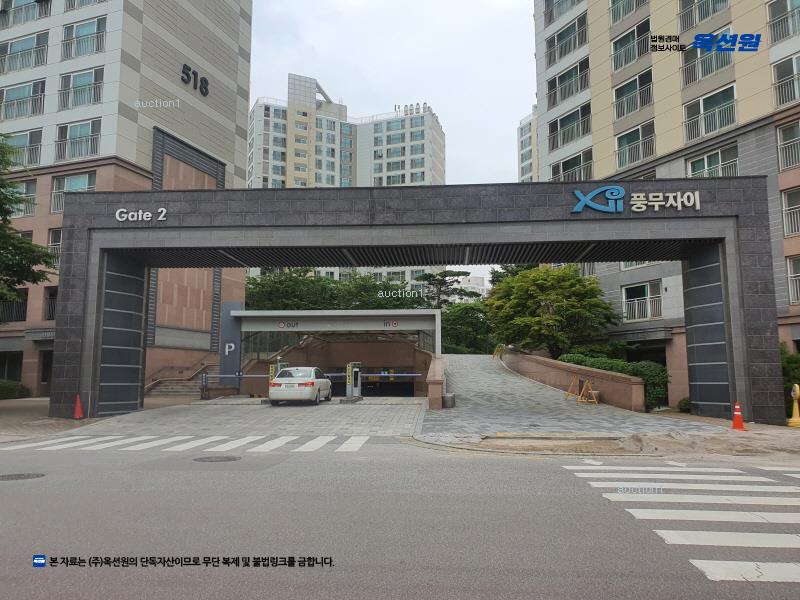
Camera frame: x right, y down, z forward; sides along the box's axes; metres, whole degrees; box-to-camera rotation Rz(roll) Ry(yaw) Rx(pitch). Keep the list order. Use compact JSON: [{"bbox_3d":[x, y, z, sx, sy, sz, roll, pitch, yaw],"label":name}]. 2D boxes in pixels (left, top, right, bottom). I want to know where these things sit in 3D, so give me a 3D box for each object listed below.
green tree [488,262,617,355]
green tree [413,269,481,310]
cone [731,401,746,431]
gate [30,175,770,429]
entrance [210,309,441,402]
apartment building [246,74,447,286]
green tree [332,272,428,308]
[{"bbox_3d":[7.625,0.651,30.164,6.745,4.754,6.200,0,-7,0],"label":"green tree"},{"bbox_3d":[3.513,0.644,44.280,4.883,6.019,4.600,0,-7,0],"label":"green tree"},{"bbox_3d":[8.700,2.960,15.449,0.390,0.740,0.390,0,-7,0],"label":"cone"},{"bbox_3d":[0.143,0.225,19.437,21.372,7.111,3.200,-1,-7,4],"label":"gate"},{"bbox_3d":[-3.155,2.790,29.636,10.430,4.119,4.500,-1,-7,4],"label":"entrance"},{"bbox_3d":[-11.292,-13.477,120.703,40.000,56.500,22.000,1,-7,-5],"label":"apartment building"},{"bbox_3d":[-1.245,0.865,40.218,6.322,5.138,5.500,0,-7,0],"label":"green tree"}]

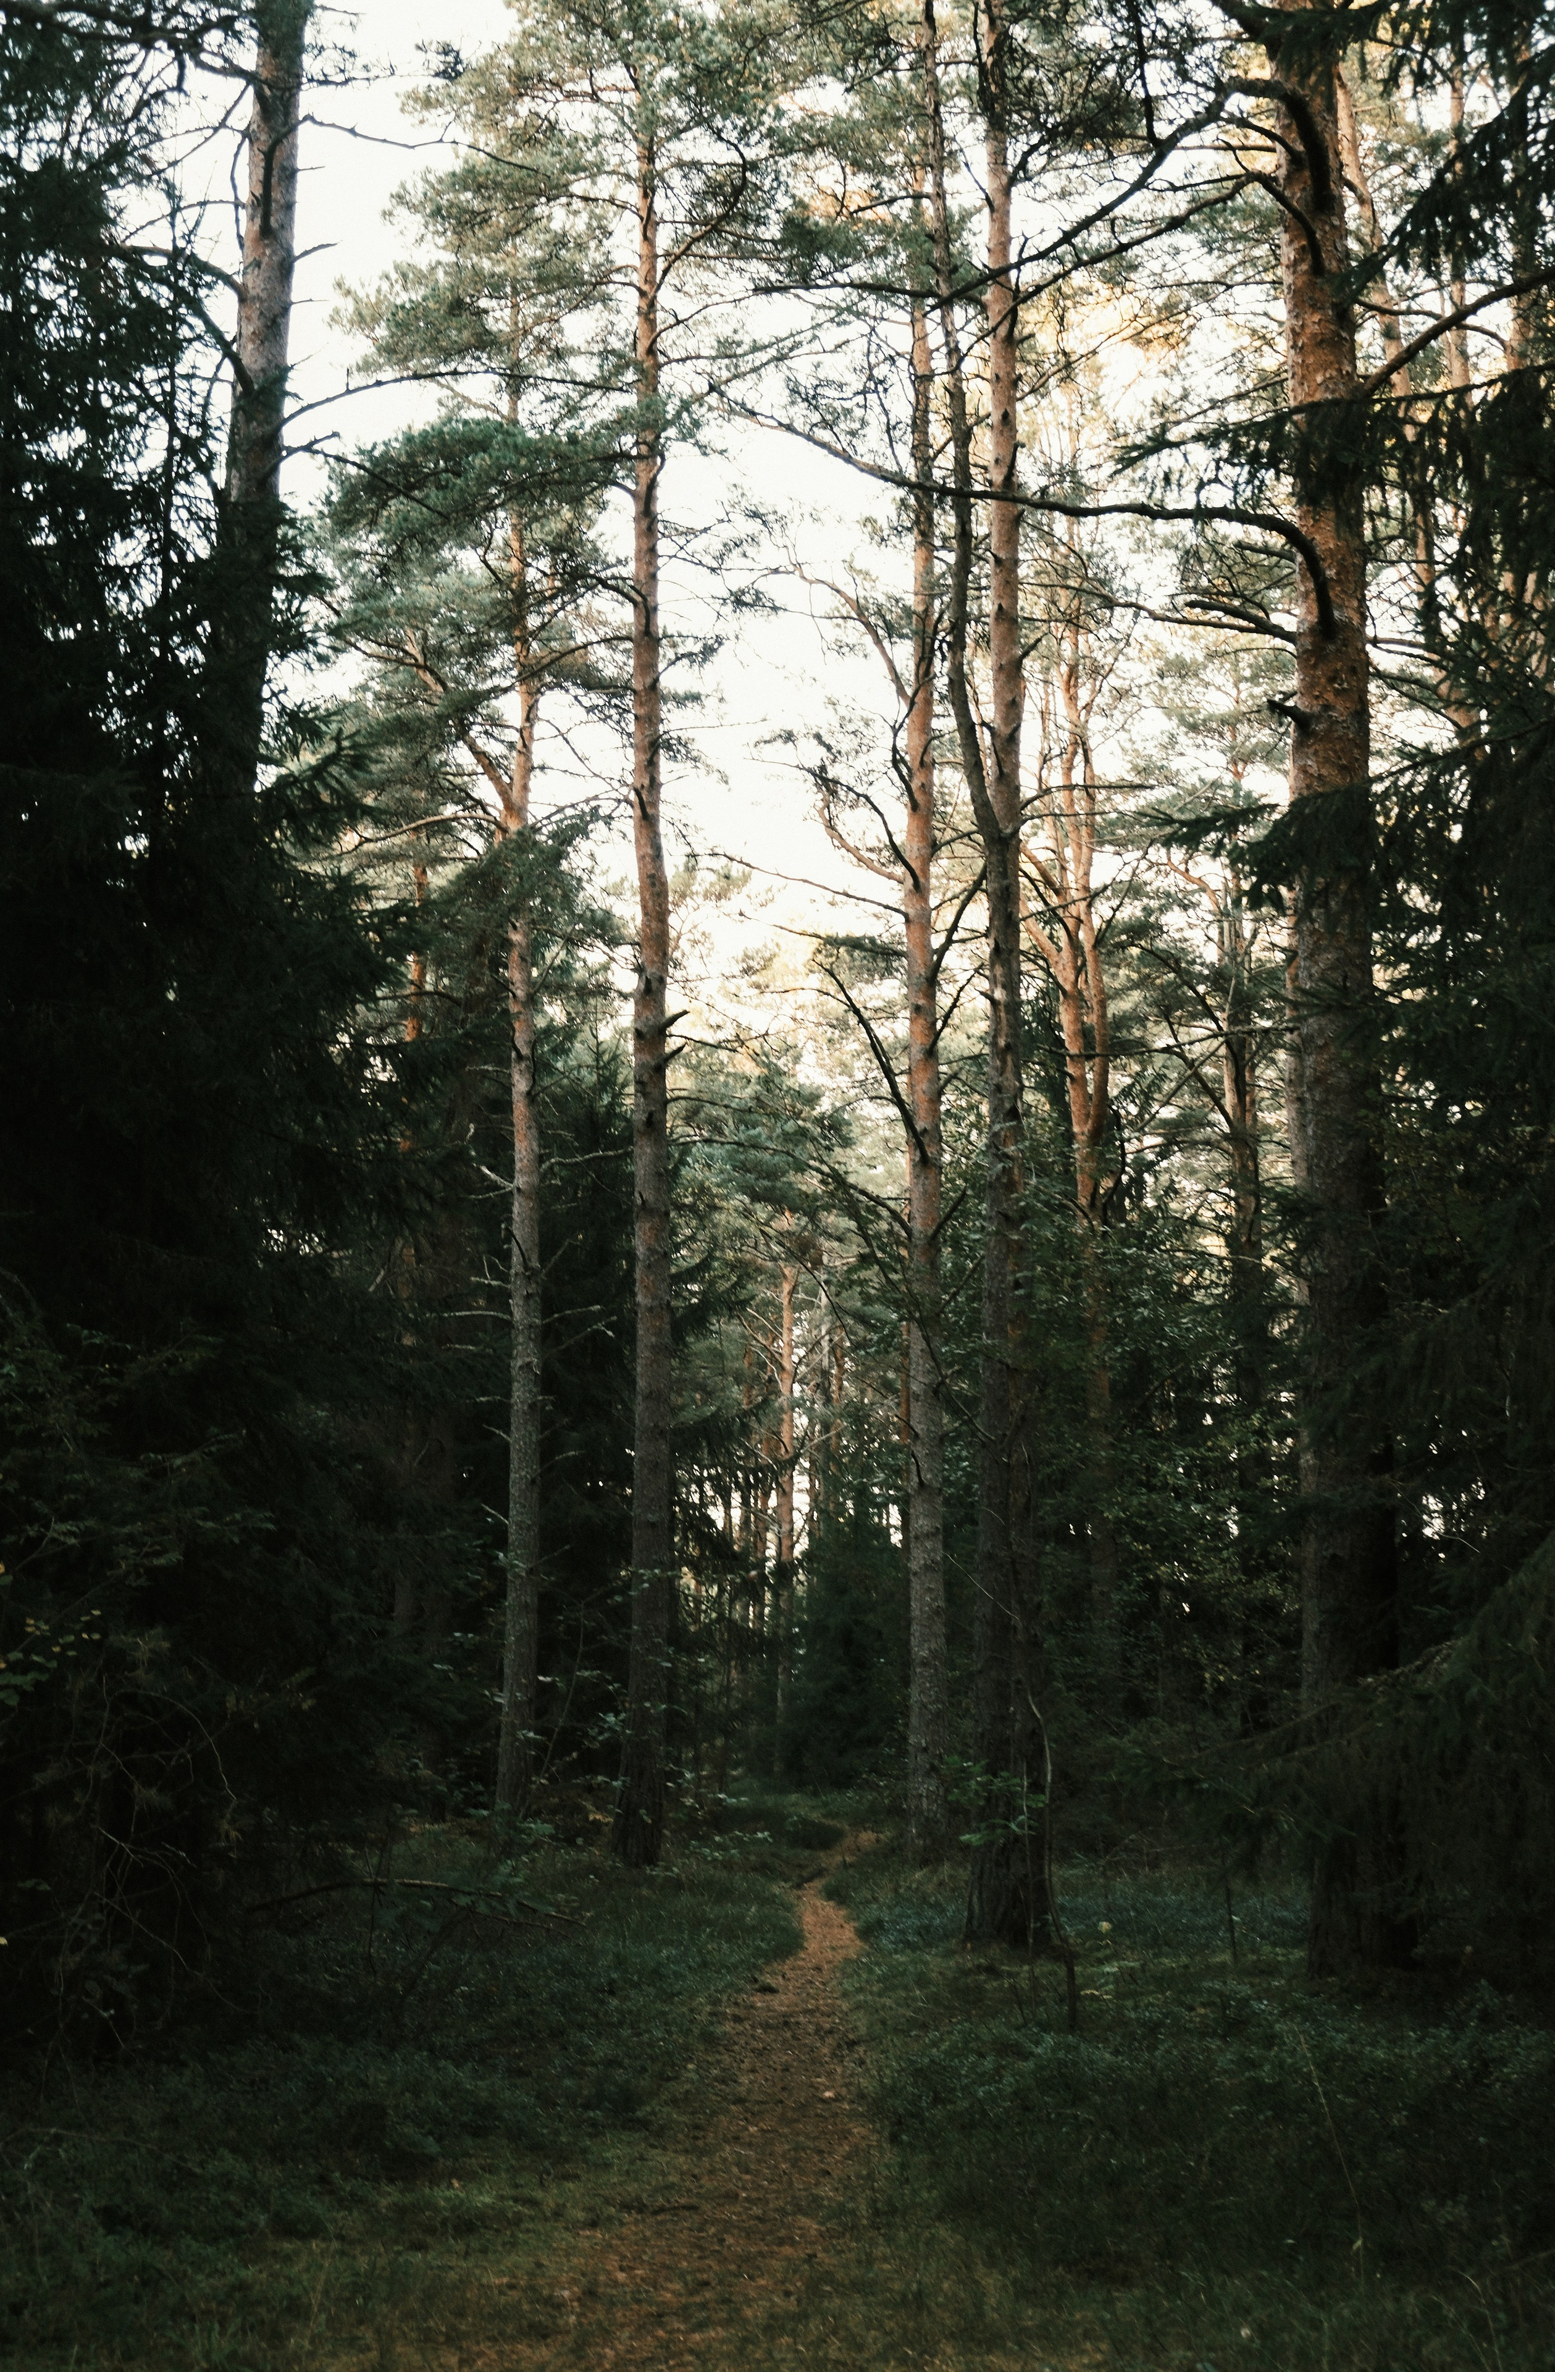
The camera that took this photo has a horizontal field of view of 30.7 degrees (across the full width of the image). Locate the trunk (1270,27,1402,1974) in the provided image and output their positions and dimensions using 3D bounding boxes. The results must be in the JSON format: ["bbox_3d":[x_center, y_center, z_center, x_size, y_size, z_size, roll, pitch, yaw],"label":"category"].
[{"bbox_3d":[2.755,-1.192,14.044,0.465,9.870,0.465,0,-9,0],"label":"trunk"}]

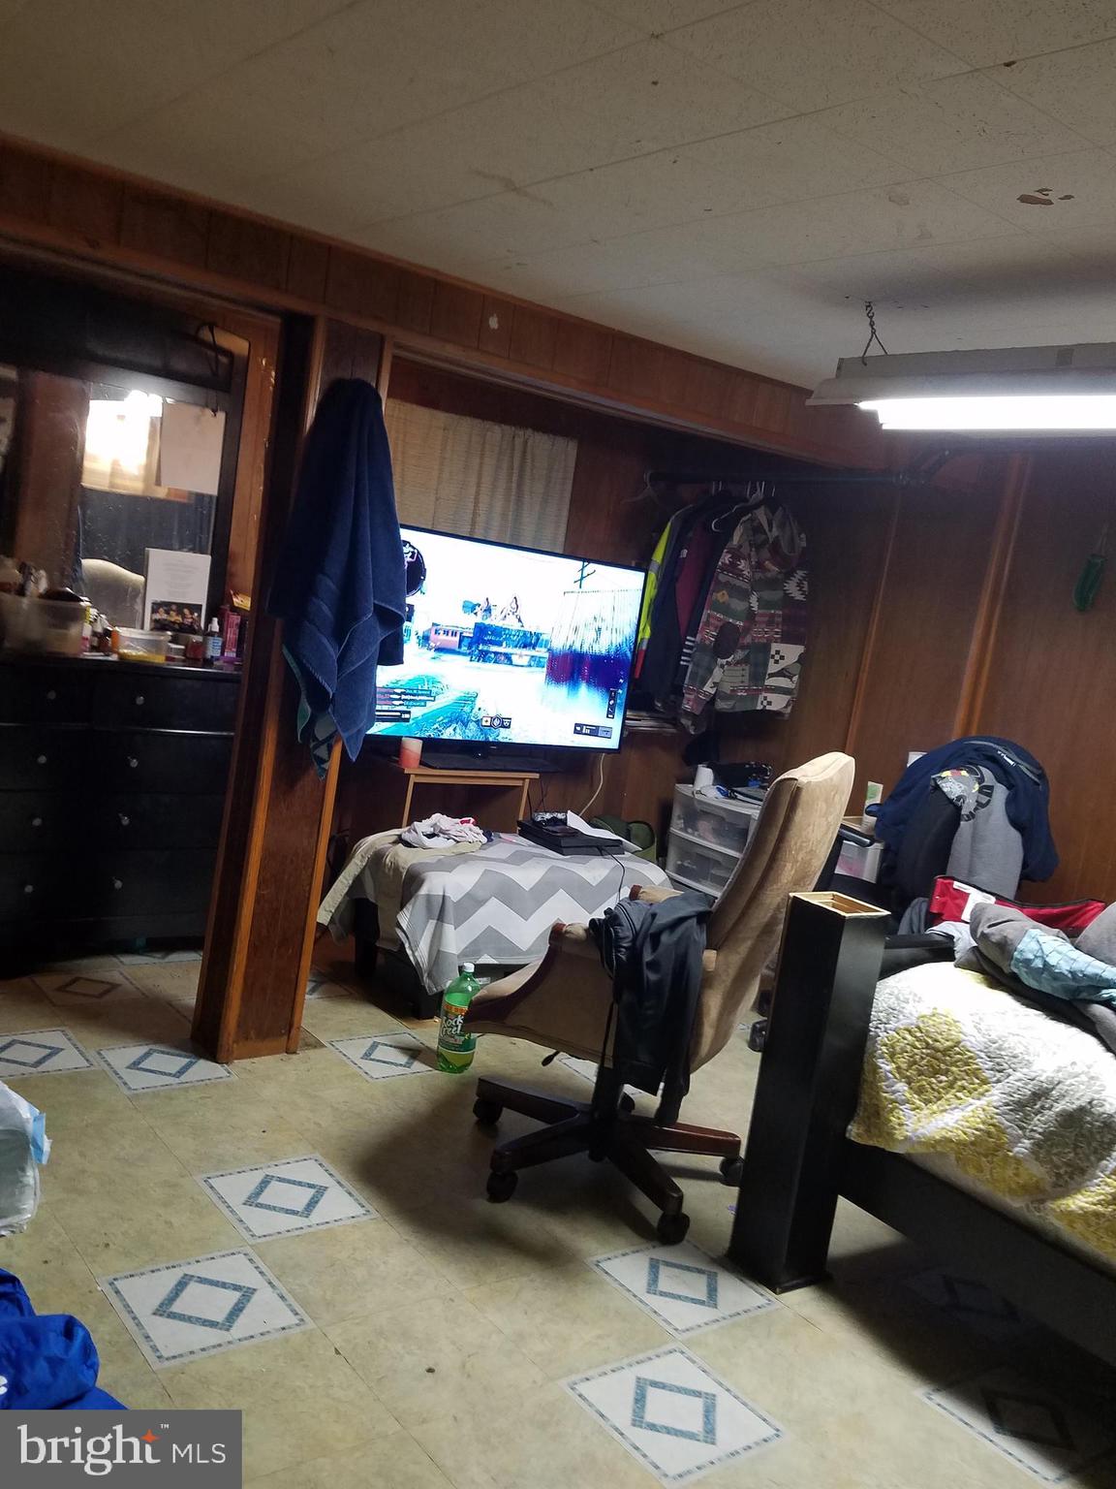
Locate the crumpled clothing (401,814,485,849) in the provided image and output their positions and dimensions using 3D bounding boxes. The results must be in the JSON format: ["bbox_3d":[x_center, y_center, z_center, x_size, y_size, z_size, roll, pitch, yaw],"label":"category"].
[{"bbox_3d":[-0.422,0.304,4.105,0.274,0.098,0.206,4,7,-39],"label":"crumpled clothing"}]

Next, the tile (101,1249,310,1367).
[{"bbox_3d":[-0.653,1.041,2.083,0.290,0.010,0.290,5,7,-39],"label":"tile"}]

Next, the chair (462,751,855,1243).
[{"bbox_3d":[0.228,0.537,2.781,0.764,1.127,0.666,11,6,23],"label":"chair"}]

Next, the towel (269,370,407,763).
[{"bbox_3d":[-0.575,-0.452,3.050,0.358,1.070,0.167,4,7,-39],"label":"towel"}]

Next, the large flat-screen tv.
[{"bbox_3d":[-0.231,-0.401,4.581,1.410,0.810,0.070,4,7,-39],"label":"large flat-screen tv"}]

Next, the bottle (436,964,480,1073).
[{"bbox_3d":[-0.287,0.816,3.341,0.111,0.316,0.111,9,5,-3],"label":"bottle"}]

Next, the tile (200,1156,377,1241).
[{"bbox_3d":[-0.604,1.009,2.496,0.305,0.010,0.305,4,7,-39],"label":"tile"}]

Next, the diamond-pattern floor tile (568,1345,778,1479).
[{"bbox_3d":[0.206,1.185,2.006,0.290,0.010,0.290,5,7,-39],"label":"diamond-pattern floor tile"}]

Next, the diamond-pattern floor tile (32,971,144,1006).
[{"bbox_3d":[-1.488,0.770,3.557,0.305,0.010,0.305,4,7,-39],"label":"diamond-pattern floor tile"}]

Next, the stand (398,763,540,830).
[{"bbox_3d":[-0.496,0.446,4.613,0.710,0.739,0.353,4,7,-41],"label":"stand"}]

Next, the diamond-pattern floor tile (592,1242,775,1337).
[{"bbox_3d":[0.269,1.160,2.407,0.290,0.010,0.290,5,7,-39],"label":"diamond-pattern floor tile"}]

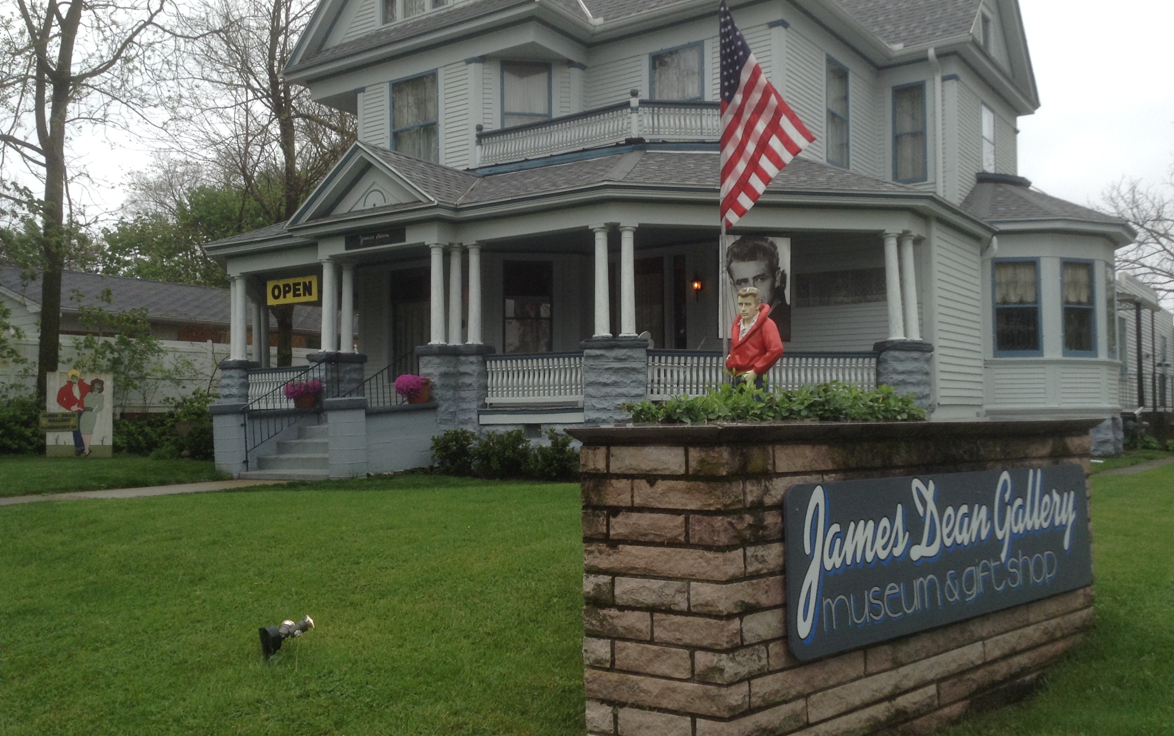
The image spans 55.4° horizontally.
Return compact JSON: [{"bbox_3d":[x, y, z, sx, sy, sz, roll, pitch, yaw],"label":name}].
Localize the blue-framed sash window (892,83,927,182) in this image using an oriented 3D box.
[{"bbox_3d":[5.982,-4.362,20.718,0.666,1.842,0.130,-2,-3,34],"label":"blue-framed sash window"}]

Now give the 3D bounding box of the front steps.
[{"bbox_3d":[-4.000,1.226,16.773,2.000,0.820,1.350,-2,-3,36],"label":"front steps"}]

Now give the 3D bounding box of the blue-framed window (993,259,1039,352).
[{"bbox_3d":[7.584,-1.067,19.700,0.830,1.700,0.130,-1,-3,1],"label":"blue-framed window"}]

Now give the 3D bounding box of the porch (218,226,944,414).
[{"bbox_3d":[-0.741,-0.437,17.615,10.927,2.744,4.214,-2,-3,34],"label":"porch"}]

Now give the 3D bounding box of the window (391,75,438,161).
[{"bbox_3d":[-3.121,-4.360,20.203,1.190,1.840,0.140,-2,-3,36],"label":"window"}]

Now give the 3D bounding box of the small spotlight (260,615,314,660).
[{"bbox_3d":[-1.438,1.297,5.350,0.240,0.220,0.170,1,-3,-30],"label":"small spotlight"}]

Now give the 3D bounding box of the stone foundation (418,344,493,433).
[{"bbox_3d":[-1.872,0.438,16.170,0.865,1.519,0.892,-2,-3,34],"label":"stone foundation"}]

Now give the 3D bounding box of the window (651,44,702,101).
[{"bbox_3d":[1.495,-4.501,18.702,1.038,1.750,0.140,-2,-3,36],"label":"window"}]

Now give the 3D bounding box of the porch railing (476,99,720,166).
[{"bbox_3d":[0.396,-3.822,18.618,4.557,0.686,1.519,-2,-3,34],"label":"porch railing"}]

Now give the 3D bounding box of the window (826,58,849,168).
[{"bbox_3d":[4.354,-4.413,19.357,0.140,1.860,1.005,-2,-3,36],"label":"window"}]

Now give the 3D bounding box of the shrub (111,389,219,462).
[{"bbox_3d":[-7.656,1.058,20.300,1.700,1.250,1.200,-2,-3,34],"label":"shrub"}]

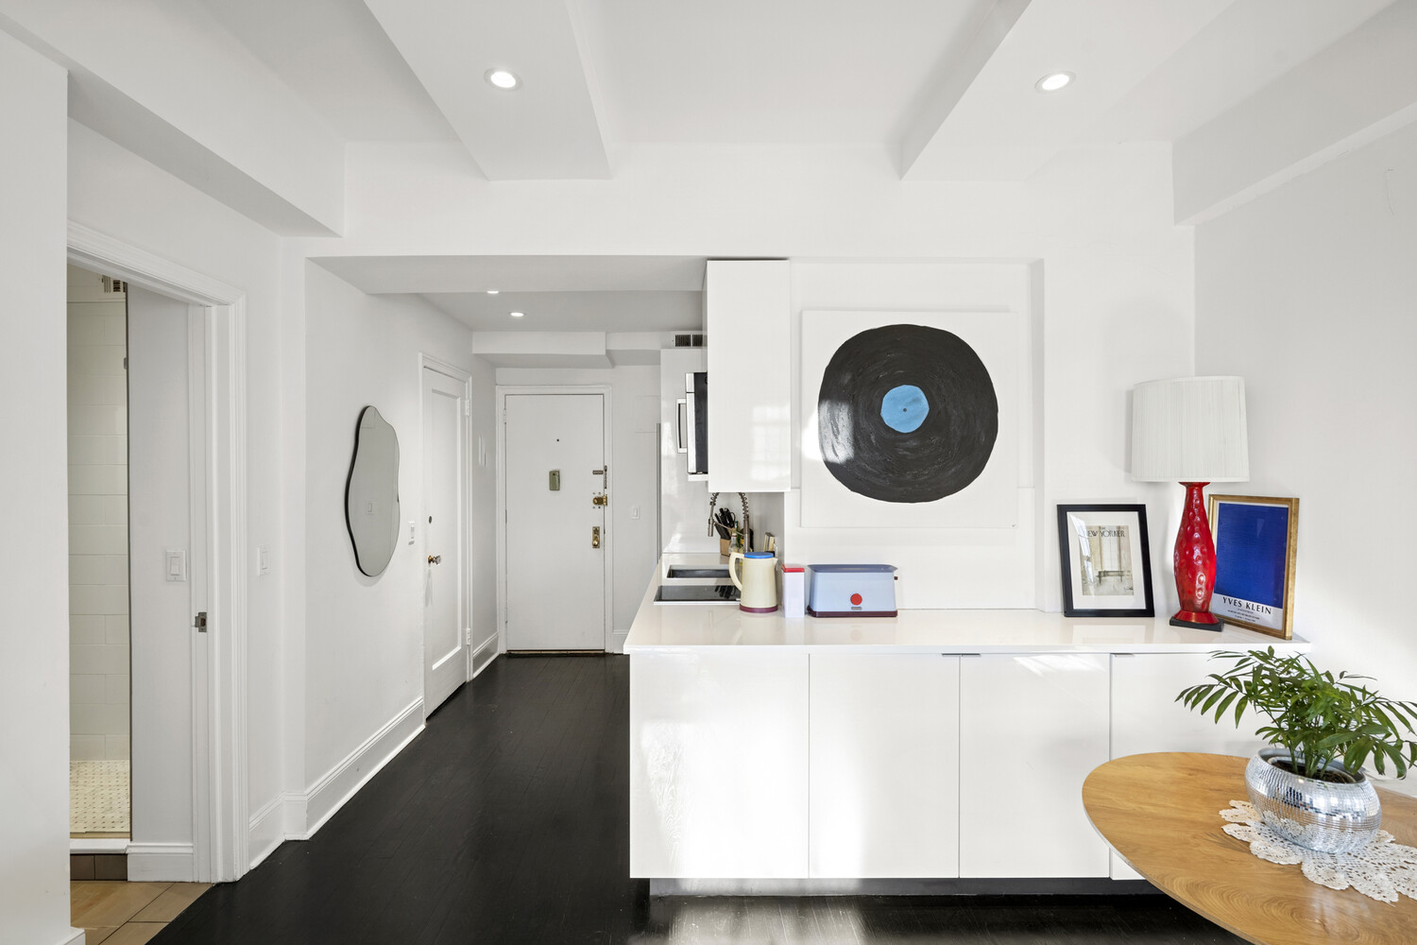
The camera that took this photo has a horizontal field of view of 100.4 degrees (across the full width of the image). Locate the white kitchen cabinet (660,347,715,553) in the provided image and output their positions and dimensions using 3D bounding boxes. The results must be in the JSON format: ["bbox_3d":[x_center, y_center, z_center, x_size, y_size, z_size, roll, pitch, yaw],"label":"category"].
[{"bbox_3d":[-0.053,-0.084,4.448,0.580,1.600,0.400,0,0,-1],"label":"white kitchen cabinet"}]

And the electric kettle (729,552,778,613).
[{"bbox_3d":[0.195,0.463,2.502,0.207,0.232,0.160,0,0,-1],"label":"electric kettle"}]

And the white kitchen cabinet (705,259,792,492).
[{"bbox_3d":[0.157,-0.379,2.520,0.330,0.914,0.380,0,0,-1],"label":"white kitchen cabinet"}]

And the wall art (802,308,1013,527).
[{"bbox_3d":[0.839,-0.223,2.465,0.900,0.900,0.035,0,0,-1],"label":"wall art"}]

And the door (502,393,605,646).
[{"bbox_3d":[-1.265,0.416,4.880,0.825,2.110,0.050,0,0,-1],"label":"door"}]

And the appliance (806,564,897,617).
[{"bbox_3d":[0.592,0.485,2.418,0.362,0.188,0.150,0,0,-1],"label":"appliance"}]

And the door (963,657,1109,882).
[{"bbox_3d":[1.113,0.997,2.020,0.512,0.762,0.020,0,0,0],"label":"door"}]

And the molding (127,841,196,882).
[{"bbox_3d":[-2.007,1.427,2.165,0.247,0.142,0.018,0,0,-1],"label":"molding"}]

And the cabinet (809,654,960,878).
[{"bbox_3d":[0.598,1.002,2.226,0.510,0.765,0.420,0,0,-1],"label":"cabinet"}]

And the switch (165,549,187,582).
[{"bbox_3d":[-1.943,0.344,2.155,0.072,0.114,0.012,0,0,-1],"label":"switch"}]

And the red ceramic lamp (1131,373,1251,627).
[{"bbox_3d":[1.846,0.120,2.251,0.345,0.916,0.345,0,0,-1],"label":"red ceramic lamp"}]

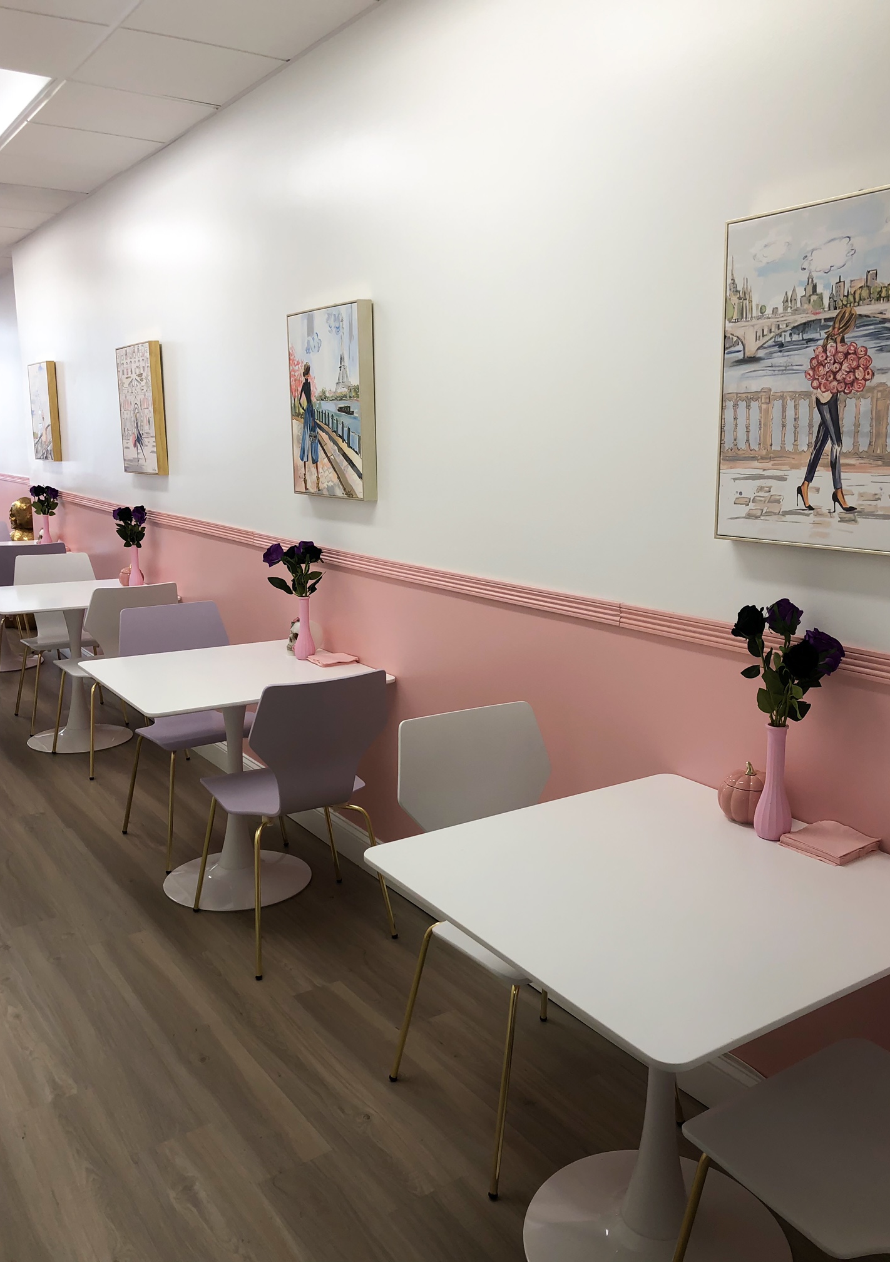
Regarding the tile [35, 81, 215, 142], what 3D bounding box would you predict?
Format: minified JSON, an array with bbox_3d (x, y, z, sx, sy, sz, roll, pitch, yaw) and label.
[{"bbox_3d":[-1.262,-2.032,3.993,0.556,0.018,0.587,-8,13,-34],"label":"tile"}]

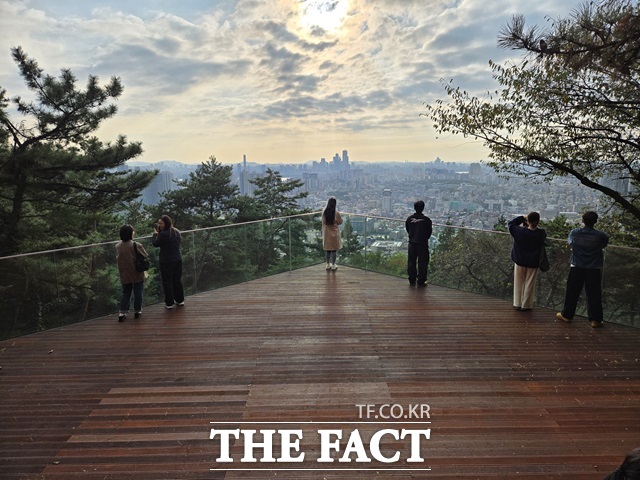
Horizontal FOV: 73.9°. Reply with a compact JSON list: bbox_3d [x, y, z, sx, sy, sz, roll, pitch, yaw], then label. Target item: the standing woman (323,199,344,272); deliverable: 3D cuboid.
[{"bbox_3d":[0.280,-0.140,9.650,0.480,1.660,0.380,1,10,8],"label":"standing woman"}]

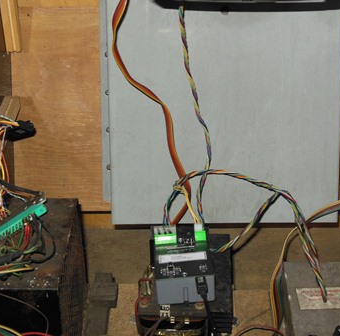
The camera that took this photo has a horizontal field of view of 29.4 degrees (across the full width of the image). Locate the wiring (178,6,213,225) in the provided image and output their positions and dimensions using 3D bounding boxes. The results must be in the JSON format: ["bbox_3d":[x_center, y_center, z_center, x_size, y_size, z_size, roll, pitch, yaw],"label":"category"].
[{"bbox_3d":[0.030,-0.053,0.660,0.022,0.226,0.026,-6,-5,0],"label":"wiring"}]

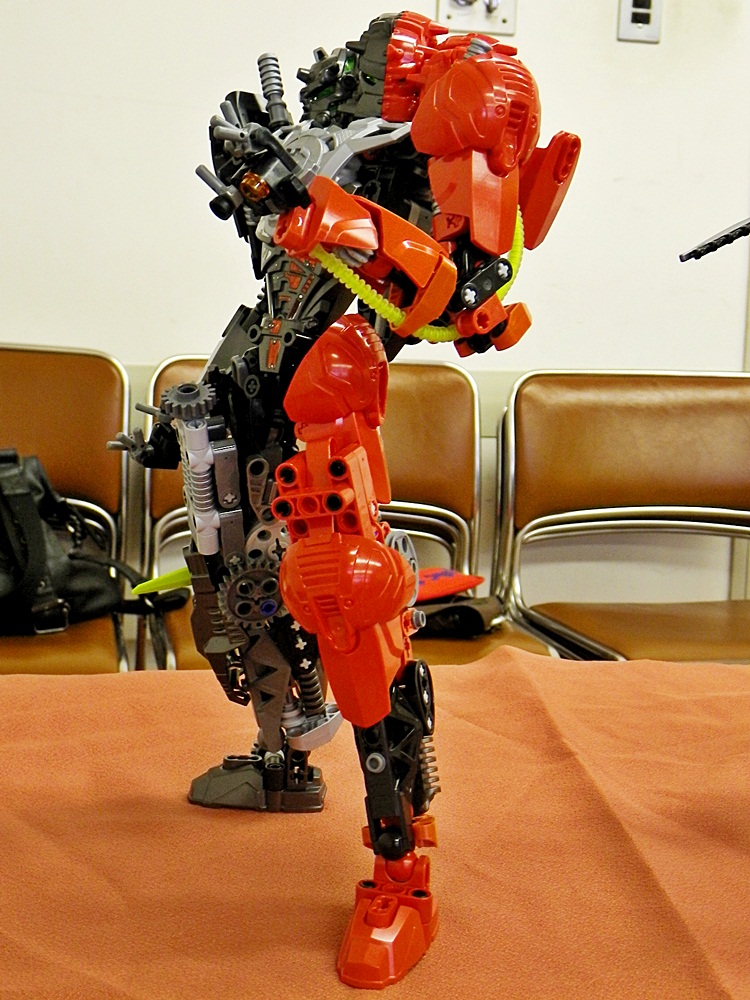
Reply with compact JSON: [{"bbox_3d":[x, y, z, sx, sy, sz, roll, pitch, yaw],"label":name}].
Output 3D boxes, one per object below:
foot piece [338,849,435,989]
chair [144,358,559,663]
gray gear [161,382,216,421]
[{"bbox_3d":[0.005,0.119,0.355,0.026,0.024,0.048,4,9,17],"label":"foot piece"},{"bbox_3d":[-0.050,0.230,1.545,0.460,0.800,0.500,0,9,-10],"label":"chair"},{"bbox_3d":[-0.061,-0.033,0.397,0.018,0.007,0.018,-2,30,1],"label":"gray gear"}]

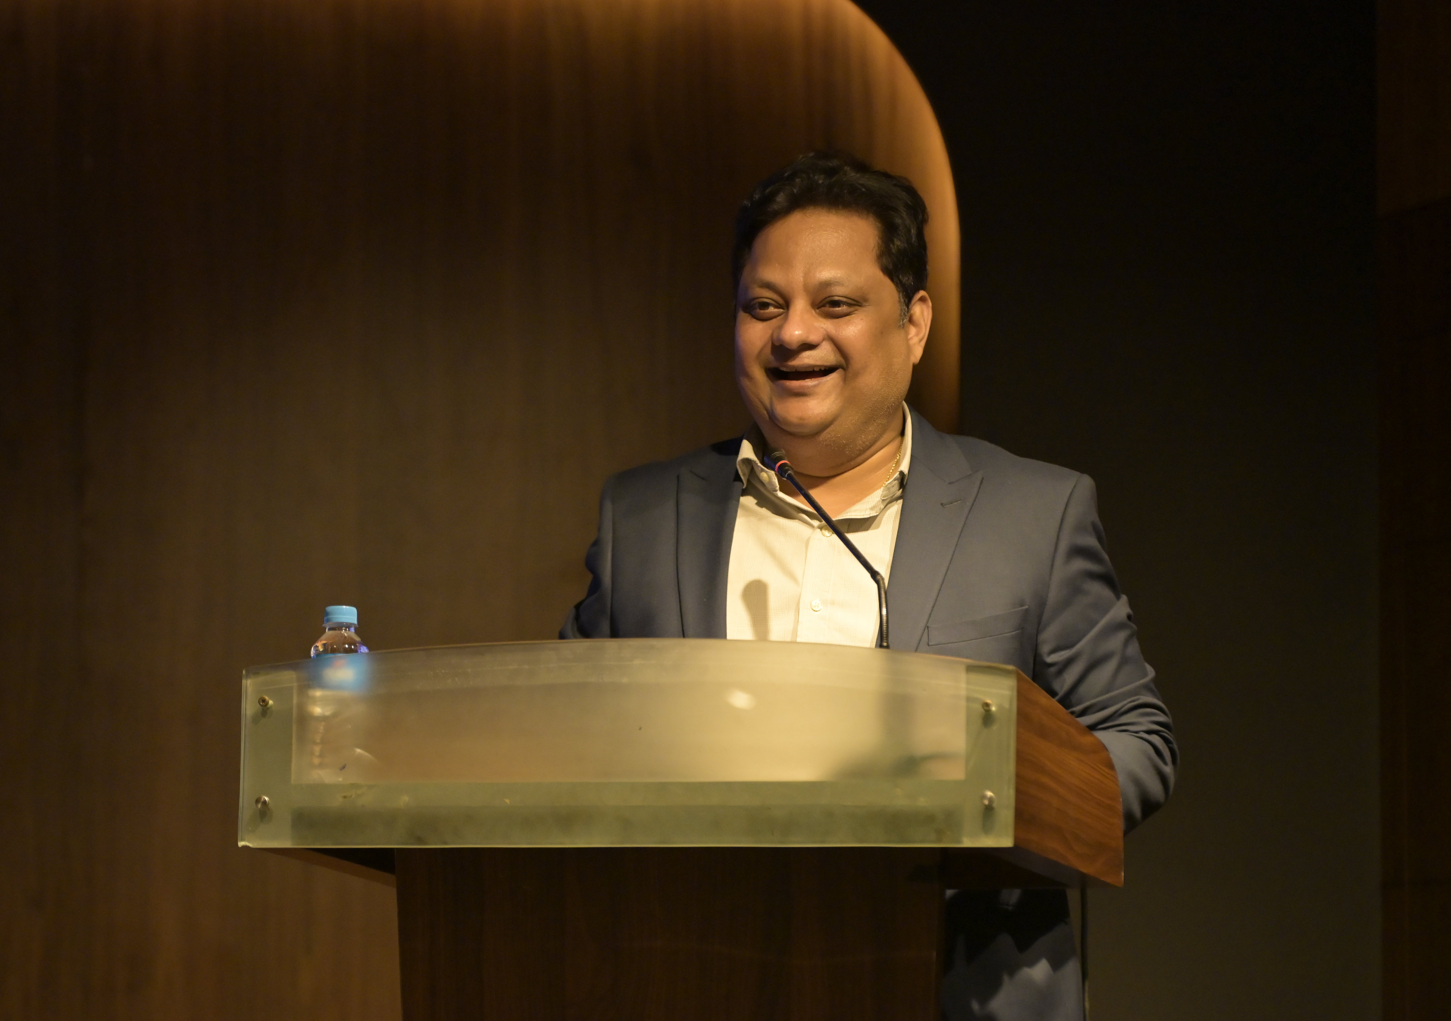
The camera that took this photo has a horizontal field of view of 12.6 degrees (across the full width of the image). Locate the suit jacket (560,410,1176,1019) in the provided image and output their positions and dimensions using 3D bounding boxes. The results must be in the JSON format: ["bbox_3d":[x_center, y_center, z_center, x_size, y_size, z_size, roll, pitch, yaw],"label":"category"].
[{"bbox_3d":[0.125,0.280,6.100,0.550,0.750,0.400,-1,-8,14],"label":"suit jacket"}]

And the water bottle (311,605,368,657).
[{"bbox_3d":[-0.337,0.166,5.760,0.054,0.165,0.054,1,-7,0],"label":"water bottle"}]

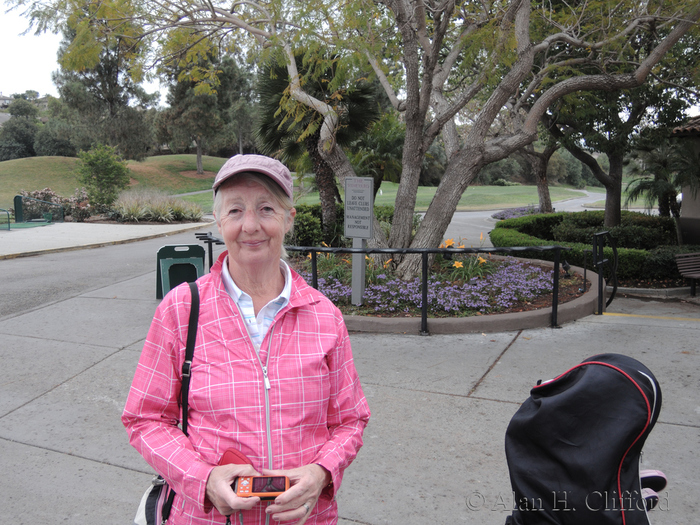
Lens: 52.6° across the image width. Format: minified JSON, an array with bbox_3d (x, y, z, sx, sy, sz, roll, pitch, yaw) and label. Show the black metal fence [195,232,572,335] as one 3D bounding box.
[{"bbox_3d":[-0.138,0.207,7.884,4.825,0.874,1.467,3,7,29],"label":"black metal fence"}]

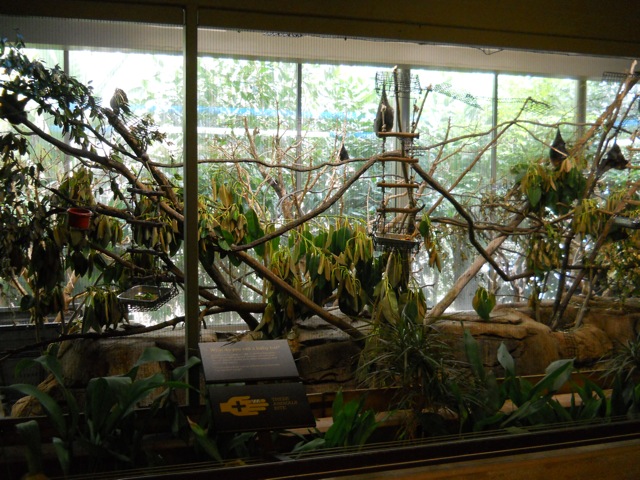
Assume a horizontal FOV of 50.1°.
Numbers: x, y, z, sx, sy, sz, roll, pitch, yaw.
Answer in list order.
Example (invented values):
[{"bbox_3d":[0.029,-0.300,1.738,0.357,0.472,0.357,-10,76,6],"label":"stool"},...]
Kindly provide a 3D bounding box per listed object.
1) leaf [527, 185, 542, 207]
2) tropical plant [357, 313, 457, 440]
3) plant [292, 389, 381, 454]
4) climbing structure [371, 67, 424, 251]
[{"bbox_3d":[1.411,-0.293,4.500,0.100,0.143,0.040,1,3,11],"label":"leaf"},{"bbox_3d":[0.352,0.547,2.720,0.390,0.490,0.380,0,3,-6],"label":"tropical plant"},{"bbox_3d":[0.061,0.676,2.520,0.310,0.260,0.270,0,3,-6],"label":"plant"},{"bbox_3d":[0.465,-0.470,4.100,0.310,1.100,0.270,-1,3,-16],"label":"climbing structure"}]

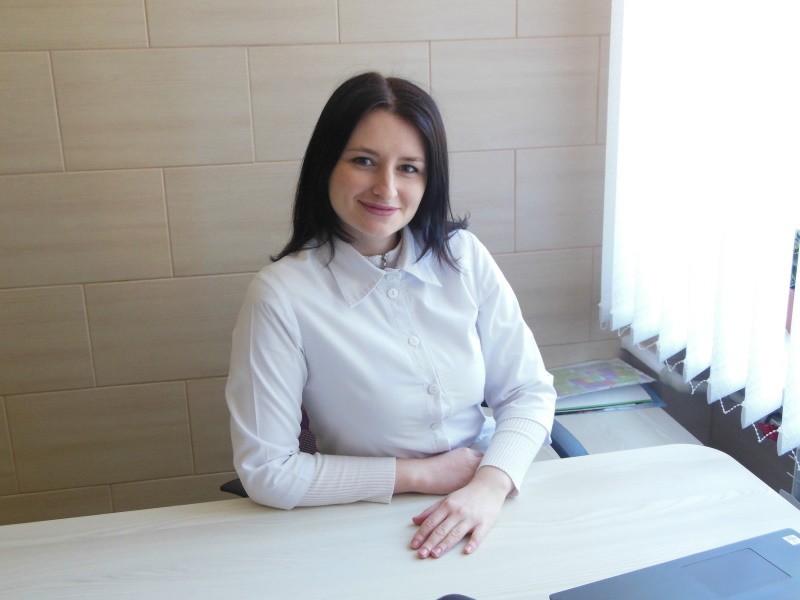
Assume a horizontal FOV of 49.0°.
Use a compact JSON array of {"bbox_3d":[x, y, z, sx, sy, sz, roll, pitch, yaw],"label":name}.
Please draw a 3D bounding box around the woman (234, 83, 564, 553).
[{"bbox_3d":[-0.006,0.320,1.333,0.510,1.280,0.640,-8,16,-21],"label":"woman"}]

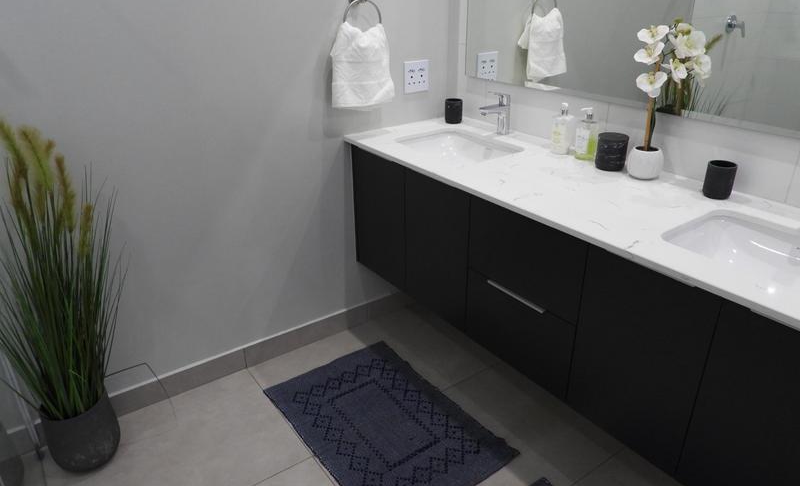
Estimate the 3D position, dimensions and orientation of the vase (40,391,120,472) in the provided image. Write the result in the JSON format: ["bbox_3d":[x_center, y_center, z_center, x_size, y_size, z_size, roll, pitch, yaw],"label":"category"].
[{"bbox_3d":[-1.069,0.621,1.866,0.202,0.236,0.202,-17,30,-32],"label":"vase"}]

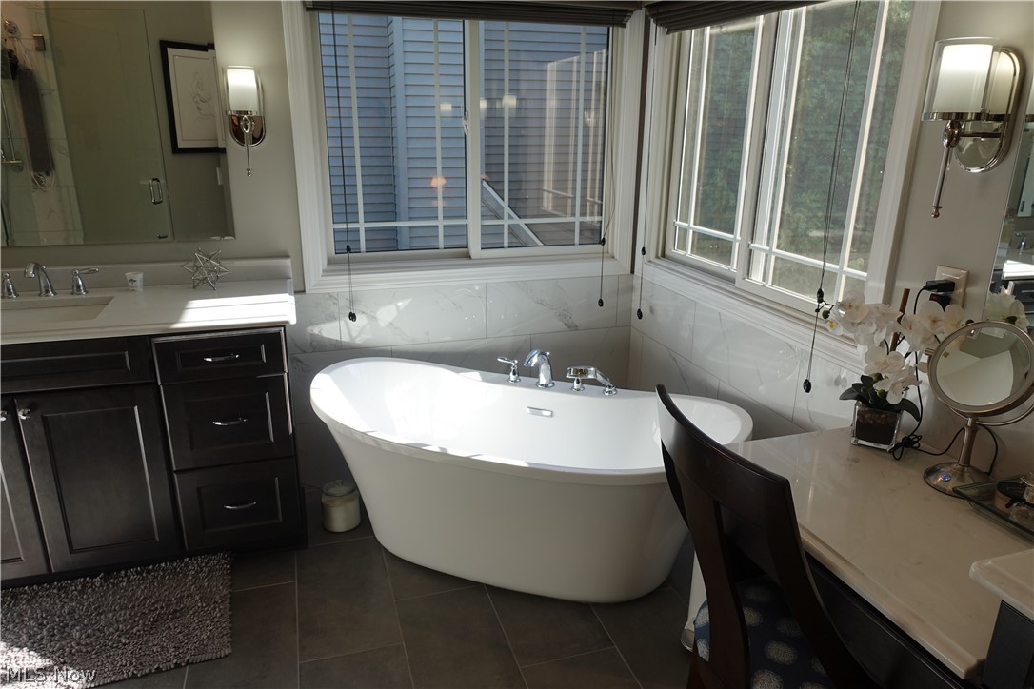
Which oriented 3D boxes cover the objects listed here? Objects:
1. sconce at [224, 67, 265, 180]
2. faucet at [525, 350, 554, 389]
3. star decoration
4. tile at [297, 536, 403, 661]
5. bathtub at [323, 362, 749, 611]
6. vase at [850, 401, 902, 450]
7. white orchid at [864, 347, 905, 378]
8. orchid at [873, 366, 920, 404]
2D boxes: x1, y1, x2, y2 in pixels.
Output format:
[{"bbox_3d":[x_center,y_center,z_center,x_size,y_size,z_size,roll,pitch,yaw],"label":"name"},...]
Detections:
[{"bbox_3d":[-0.954,-0.774,2.412,0.122,0.361,0.153,-5,18,-16],"label":"sconce"},{"bbox_3d":[0.086,0.099,2.676,0.065,0.158,0.165,12,21,33],"label":"faucet"},{"bbox_3d":[-1.110,-0.271,2.458,0.158,0.148,0.148,-5,18,-16],"label":"star decoration"},{"bbox_3d":[-0.576,0.827,2.304,0.305,0.010,0.608,-5,18,-16],"label":"tile"},{"bbox_3d":[0.001,0.458,2.506,1.566,0.590,0.757,6,18,18],"label":"bathtub"},{"bbox_3d":[0.869,0.189,1.667,0.090,0.105,0.090,9,19,26],"label":"vase"},{"bbox_3d":[0.849,0.041,1.594,0.090,0.068,0.045,10,20,28],"label":"white orchid"},{"bbox_3d":[0.882,0.094,1.602,0.100,0.080,0.055,10,20,29],"label":"orchid"}]

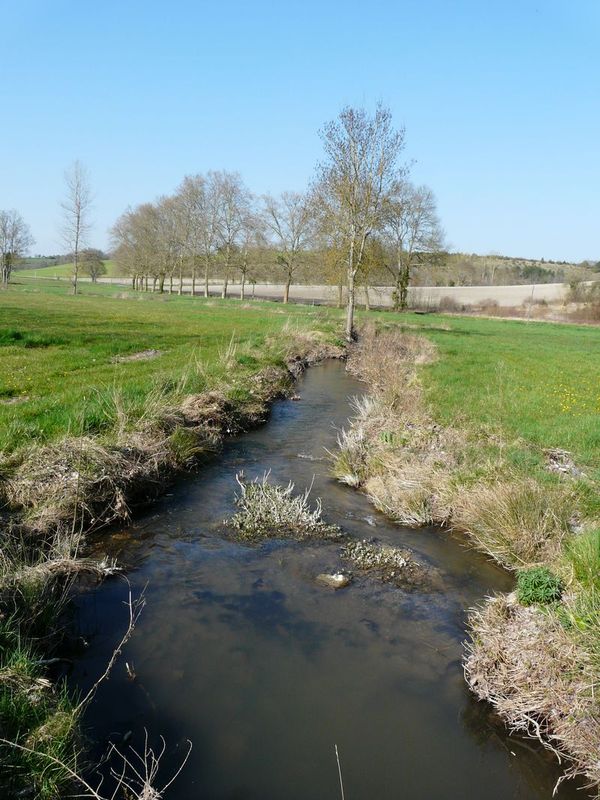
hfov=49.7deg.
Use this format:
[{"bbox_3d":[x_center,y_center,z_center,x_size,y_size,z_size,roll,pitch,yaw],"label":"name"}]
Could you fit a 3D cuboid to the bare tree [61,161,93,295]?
[{"bbox_3d":[-25.278,-19.418,73.376,3.152,14.723,3.152,1,11,0],"label":"bare tree"}]

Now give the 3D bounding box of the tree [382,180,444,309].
[{"bbox_3d":[8.186,-11.209,46.993,4.268,9.050,4.268,1,11,0],"label":"tree"}]

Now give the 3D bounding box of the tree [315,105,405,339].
[{"bbox_3d":[2.557,-7.660,28.373,3.790,9.925,3.790,1,11,0],"label":"tree"}]

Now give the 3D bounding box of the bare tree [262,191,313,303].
[{"bbox_3d":[-1.109,-13.312,56.441,4.316,9.516,4.316,1,11,0],"label":"bare tree"}]

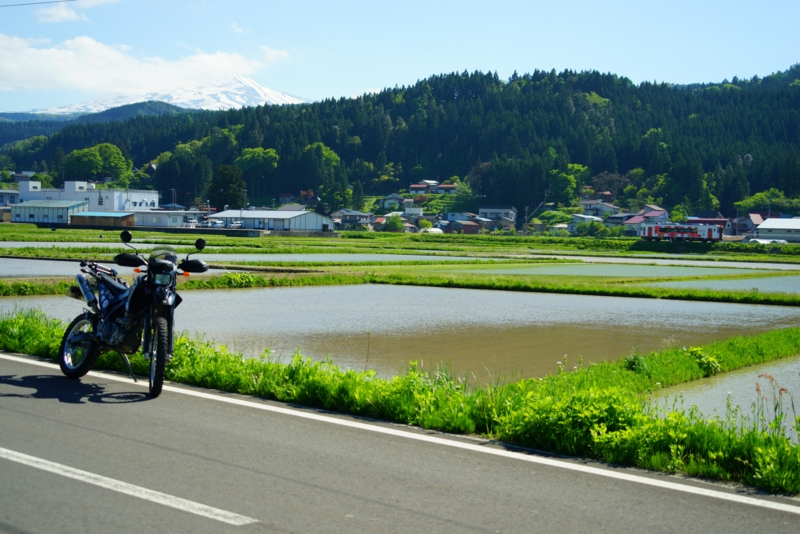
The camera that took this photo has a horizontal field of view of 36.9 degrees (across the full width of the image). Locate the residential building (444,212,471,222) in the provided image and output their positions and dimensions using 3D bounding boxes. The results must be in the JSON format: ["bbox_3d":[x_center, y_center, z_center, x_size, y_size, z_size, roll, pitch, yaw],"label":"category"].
[{"bbox_3d":[19.030,-15.330,405.000,7.200,6.000,7.200,1,2,-16],"label":"residential building"}]

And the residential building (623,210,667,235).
[{"bbox_3d":[59.580,-10.540,291.000,9.000,6.200,7.000,2,2,34],"label":"residential building"}]

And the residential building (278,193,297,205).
[{"bbox_3d":[-42.168,-25.432,450.000,5.600,4.400,4.300,3,3,25],"label":"residential building"}]

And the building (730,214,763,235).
[{"bbox_3d":[81.078,-9.486,280.000,5.400,6.200,7.800,3,3,36],"label":"building"}]

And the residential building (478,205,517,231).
[{"bbox_3d":[25.862,-12.529,318.000,8.700,7.200,7.300,2,2,17],"label":"residential building"}]

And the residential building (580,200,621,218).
[{"bbox_3d":[53.541,-14.659,322.000,7.500,6.000,9.500,3,3,36],"label":"residential building"}]

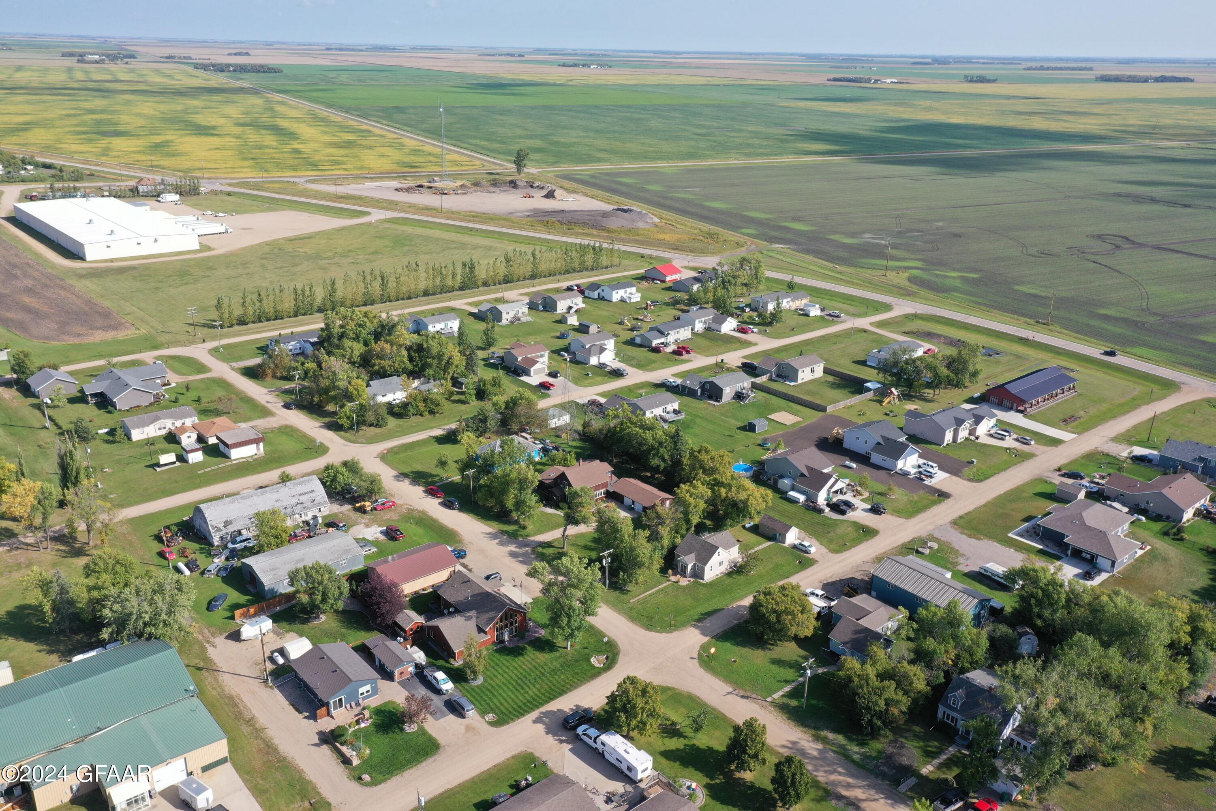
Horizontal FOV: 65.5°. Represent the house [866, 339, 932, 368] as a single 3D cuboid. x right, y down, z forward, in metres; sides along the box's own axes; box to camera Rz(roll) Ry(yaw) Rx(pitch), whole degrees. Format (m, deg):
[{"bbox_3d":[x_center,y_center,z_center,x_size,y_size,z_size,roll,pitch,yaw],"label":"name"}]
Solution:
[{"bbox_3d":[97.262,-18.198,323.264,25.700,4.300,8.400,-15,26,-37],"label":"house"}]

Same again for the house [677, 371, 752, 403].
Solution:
[{"bbox_3d":[32.610,-6.490,286.270,17.200,5.400,14.600,-15,26,-37],"label":"house"}]

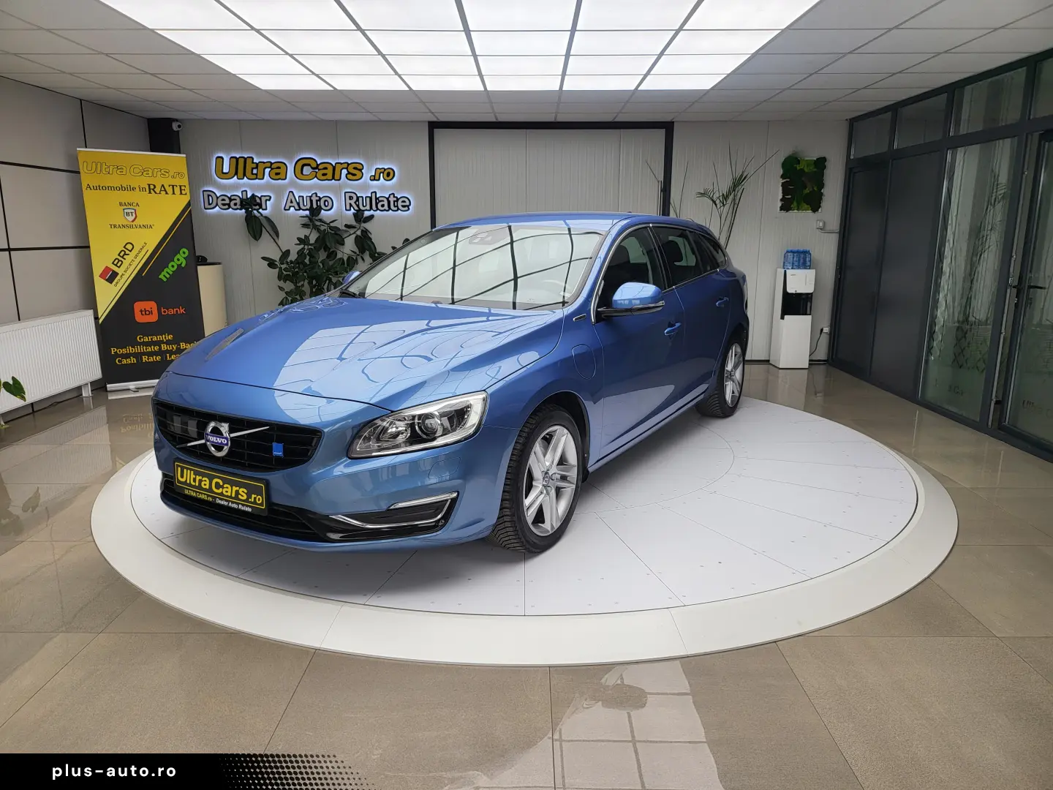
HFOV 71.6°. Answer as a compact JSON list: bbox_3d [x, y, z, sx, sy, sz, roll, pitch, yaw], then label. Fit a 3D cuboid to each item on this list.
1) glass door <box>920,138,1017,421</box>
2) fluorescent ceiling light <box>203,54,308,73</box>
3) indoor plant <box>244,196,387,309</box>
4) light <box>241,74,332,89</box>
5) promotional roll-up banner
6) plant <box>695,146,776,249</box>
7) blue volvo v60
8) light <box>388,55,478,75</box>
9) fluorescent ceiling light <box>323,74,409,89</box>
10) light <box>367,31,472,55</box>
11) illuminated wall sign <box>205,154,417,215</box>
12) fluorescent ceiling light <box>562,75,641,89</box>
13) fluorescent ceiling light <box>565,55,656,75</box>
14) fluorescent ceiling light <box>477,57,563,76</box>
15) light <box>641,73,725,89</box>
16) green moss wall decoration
[{"bbox_3d":[3.371,-0.861,5.624,0.060,2.060,0.880,0,13,-1],"label":"glass door"},{"bbox_3d":[-1.832,-2.280,5.017,0.600,0.050,0.600,0,13,0],"label":"fluorescent ceiling light"},{"bbox_3d":[-2.047,-1.101,7.353,1.450,1.780,1.150,0,13,0],"label":"indoor plant"},{"bbox_3d":[-1.827,-2.411,5.602,0.600,0.050,0.600,0,13,0],"label":"light"},{"bbox_3d":[-3.411,-1.095,6.567,0.850,2.071,0.202,-8,15,-32],"label":"promotional roll-up banner"},{"bbox_3d":[1.984,-1.326,7.323,0.950,2.250,0.900,0,13,0],"label":"plant"},{"bbox_3d":[0.047,-0.408,4.674,1.950,1.484,4.635,8,15,31],"label":"blue volvo v60"},{"bbox_3d":[-0.635,-2.300,5.062,0.591,0.051,0.596,0,13,0],"label":"light"},{"bbox_3d":[-1.236,-2.434,5.657,0.591,0.051,0.596,0,13,0],"label":"fluorescent ceiling light"},{"bbox_3d":[-0.639,-2.167,4.470,0.591,0.051,0.596,0,13,0],"label":"light"},{"bbox_3d":[-2.326,-2.229,7.736,2.223,0.579,0.071,0,13,0],"label":"illuminated wall sign"},{"bbox_3d":[0.582,-2.428,5.645,0.591,0.051,0.596,0,13,0],"label":"fluorescent ceiling light"},{"bbox_3d":[0.577,-2.296,5.054,0.591,0.051,0.596,0,13,0],"label":"fluorescent ceiling light"},{"bbox_3d":[-0.029,-2.298,5.058,0.591,0.051,0.596,0,13,0],"label":"fluorescent ceiling light"},{"bbox_3d":[1.188,-2.426,5.641,0.591,0.051,0.596,0,13,0],"label":"light"},{"bbox_3d":[2.888,-2.205,7.611,0.470,0.575,0.060,0,13,0],"label":"green moss wall decoration"}]

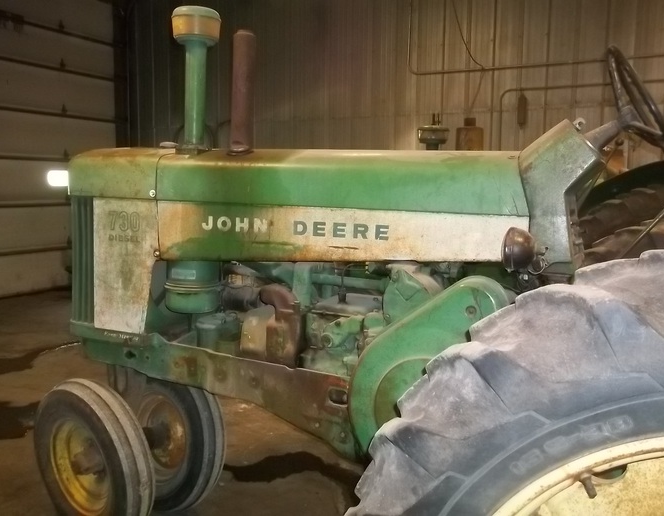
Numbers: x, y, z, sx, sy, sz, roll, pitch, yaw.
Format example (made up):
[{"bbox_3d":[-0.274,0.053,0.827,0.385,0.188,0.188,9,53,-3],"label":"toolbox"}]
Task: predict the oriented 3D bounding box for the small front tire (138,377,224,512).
[{"bbox_3d":[-0.803,0.853,3.088,0.719,0.719,0.180,6,2,37],"label":"small front tire"}]

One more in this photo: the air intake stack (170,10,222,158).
[{"bbox_3d":[-0.522,-0.673,2.431,0.196,0.532,0.196,6,8,31],"label":"air intake stack"}]

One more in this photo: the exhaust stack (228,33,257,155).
[{"bbox_3d":[-0.323,-0.599,2.315,0.097,0.432,0.097,6,8,31],"label":"exhaust stack"}]

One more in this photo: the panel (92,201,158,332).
[{"bbox_3d":[-0.798,0.038,2.485,0.375,0.534,0.040,6,8,31],"label":"panel"}]

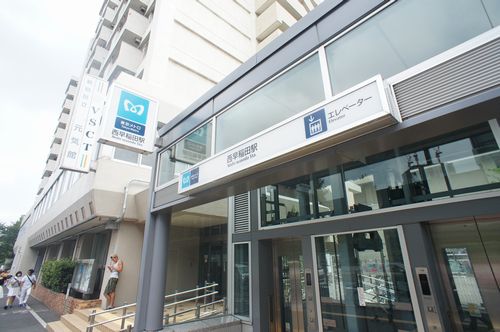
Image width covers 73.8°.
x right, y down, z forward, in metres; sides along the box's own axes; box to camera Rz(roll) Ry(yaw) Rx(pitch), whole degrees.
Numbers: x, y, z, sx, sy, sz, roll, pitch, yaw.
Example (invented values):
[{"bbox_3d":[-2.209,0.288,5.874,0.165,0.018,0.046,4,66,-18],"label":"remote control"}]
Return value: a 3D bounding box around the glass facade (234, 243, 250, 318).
[{"bbox_3d":[-0.151,2.470,7.273,0.050,1.485,0.514,17,-26,-38],"label":"glass facade"}]

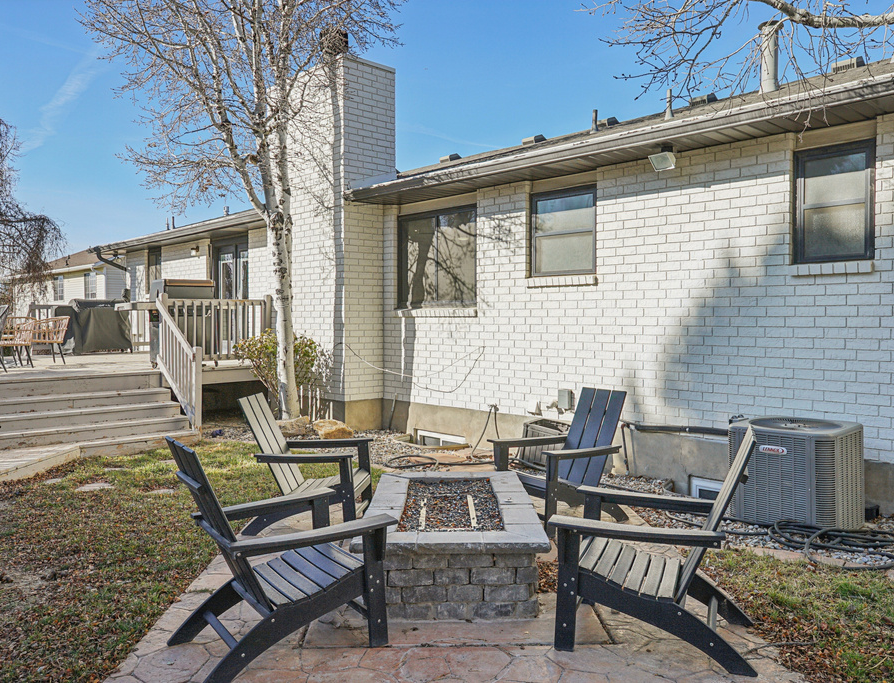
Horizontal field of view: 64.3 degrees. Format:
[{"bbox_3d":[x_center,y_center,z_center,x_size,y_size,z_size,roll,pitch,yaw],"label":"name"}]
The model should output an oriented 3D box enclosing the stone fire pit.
[{"bbox_3d":[0.018,1.114,4.120,0.930,0.373,1.540,0,2,0],"label":"stone fire pit"}]

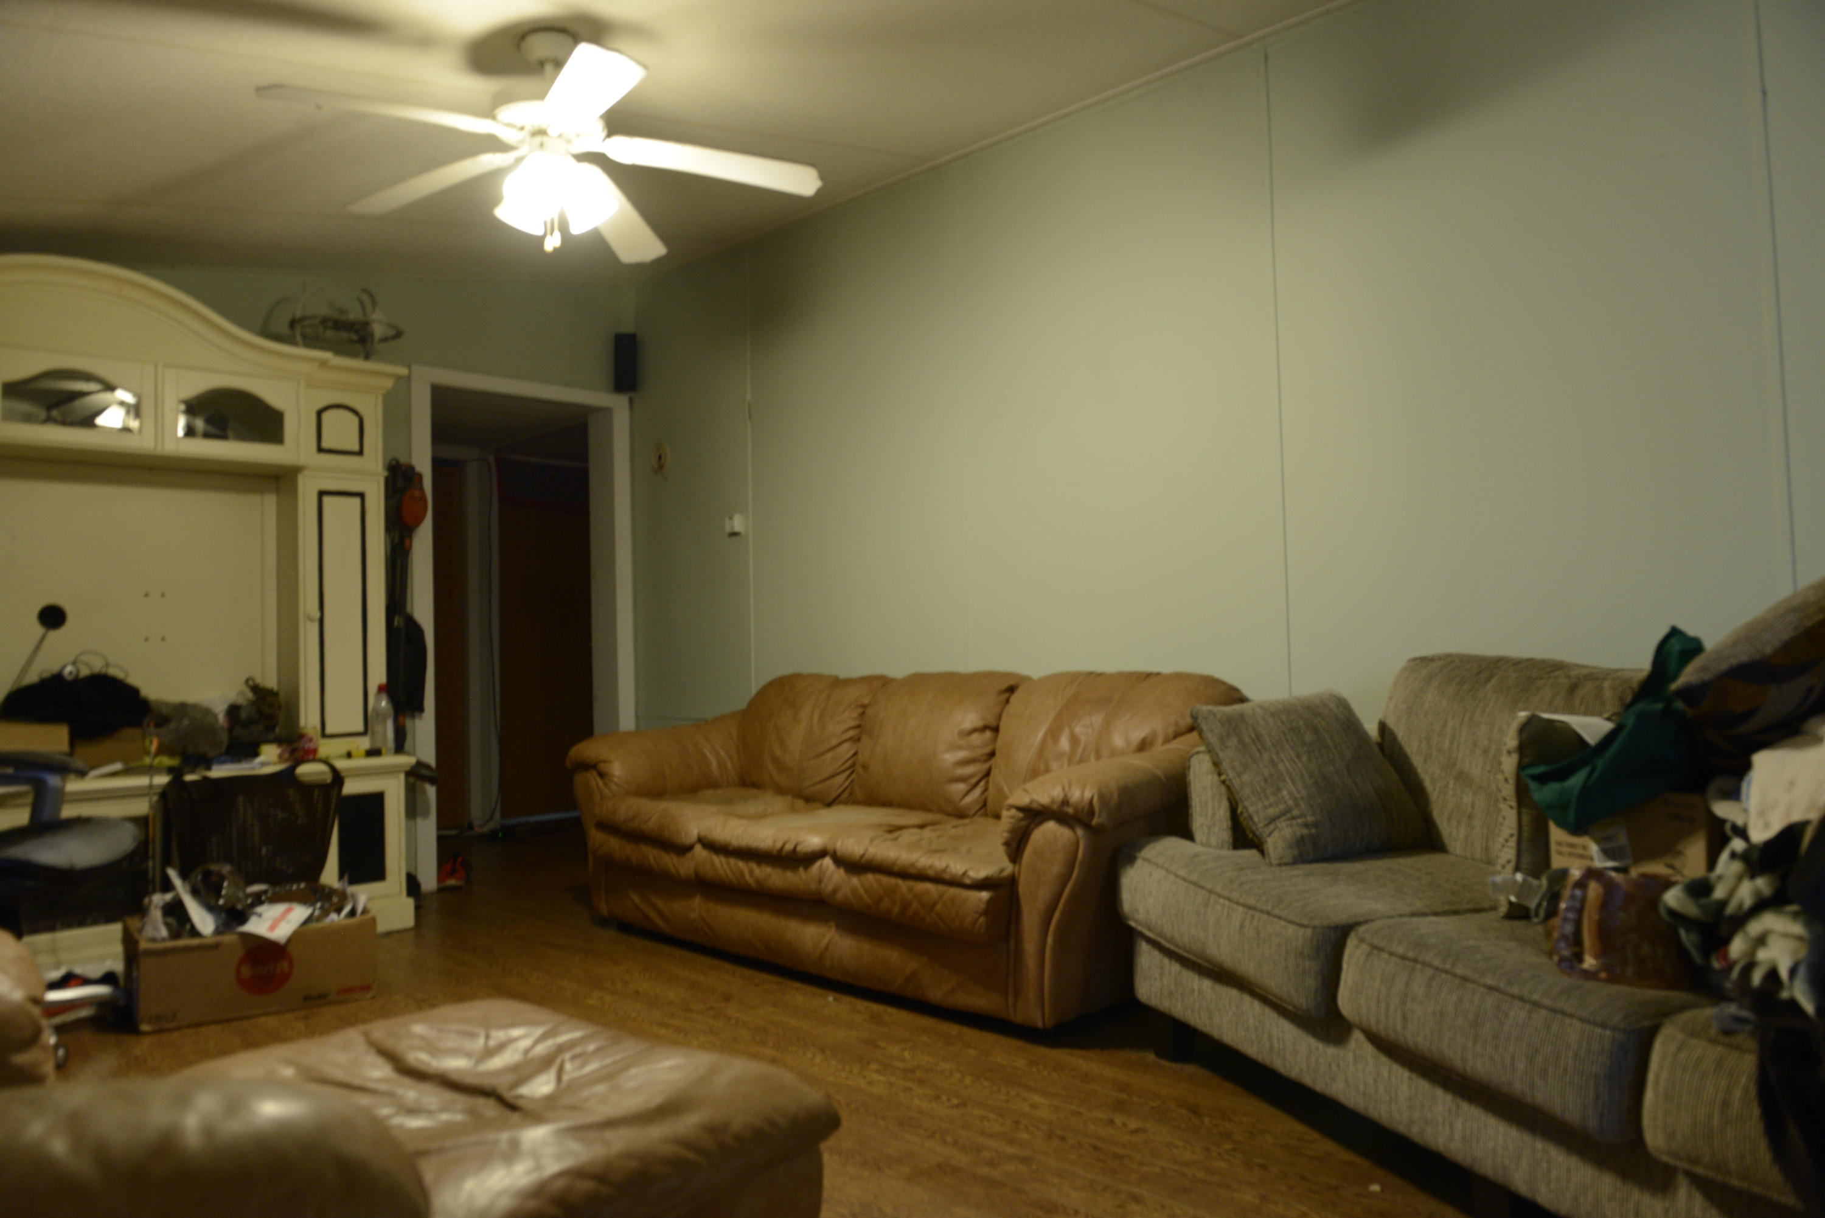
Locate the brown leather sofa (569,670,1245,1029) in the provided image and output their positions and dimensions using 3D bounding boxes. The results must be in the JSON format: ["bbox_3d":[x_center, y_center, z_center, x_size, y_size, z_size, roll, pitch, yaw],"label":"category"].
[{"bbox_3d":[-0.114,0.635,3.865,2.150,0.860,0.970,-4,-3,42],"label":"brown leather sofa"}]

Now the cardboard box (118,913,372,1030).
[{"bbox_3d":[-1.868,0.989,3.453,0.560,0.220,0.440,0,-3,-34],"label":"cardboard box"}]

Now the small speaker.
[{"bbox_3d":[-1.338,-1.138,5.670,0.105,0.265,0.105,-1,-2,-9],"label":"small speaker"}]

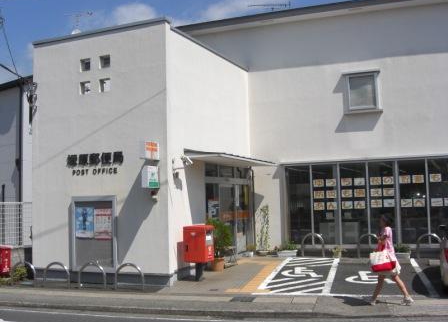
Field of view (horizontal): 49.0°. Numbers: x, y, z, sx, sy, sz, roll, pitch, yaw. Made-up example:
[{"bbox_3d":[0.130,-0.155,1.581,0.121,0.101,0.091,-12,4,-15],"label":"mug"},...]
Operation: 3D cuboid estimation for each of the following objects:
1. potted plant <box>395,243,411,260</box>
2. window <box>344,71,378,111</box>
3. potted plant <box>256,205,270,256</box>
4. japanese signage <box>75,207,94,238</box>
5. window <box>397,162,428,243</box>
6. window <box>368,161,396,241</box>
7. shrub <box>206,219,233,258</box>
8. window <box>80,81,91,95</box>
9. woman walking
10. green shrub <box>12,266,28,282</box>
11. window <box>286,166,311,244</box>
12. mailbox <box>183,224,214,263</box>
[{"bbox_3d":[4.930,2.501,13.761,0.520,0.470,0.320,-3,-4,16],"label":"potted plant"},{"bbox_3d":[4.145,-2.086,14.863,0.892,1.158,0.280,-3,-4,23],"label":"window"},{"bbox_3d":[1.230,2.188,15.414,0.420,1.530,0.380,-3,-4,16],"label":"potted plant"},{"bbox_3d":[-3.194,1.414,11.298,0.540,0.710,0.020,-3,-5,22],"label":"japanese signage"},{"bbox_3d":[5.464,1.194,14.263,0.813,2.441,0.100,-3,-4,23],"label":"window"},{"bbox_3d":[4.580,1.177,14.121,0.770,2.380,0.080,-3,-4,19],"label":"window"},{"bbox_3d":[-0.153,1.960,12.550,0.700,1.000,0.680,-1,-4,0],"label":"shrub"},{"bbox_3d":[-3.472,-1.811,12.327,0.309,0.343,0.120,-3,-4,23],"label":"window"},{"bbox_3d":[2.943,1.773,8.829,0.800,1.588,0.500,-2,-4,15],"label":"woman walking"},{"bbox_3d":[-5.135,2.839,12.410,0.380,0.380,0.360,-3,-4,23],"label":"green shrub"},{"bbox_3d":[2.312,1.324,14.894,0.760,2.400,0.080,-3,-4,19],"label":"window"},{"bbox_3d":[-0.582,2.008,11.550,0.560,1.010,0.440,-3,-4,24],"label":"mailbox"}]

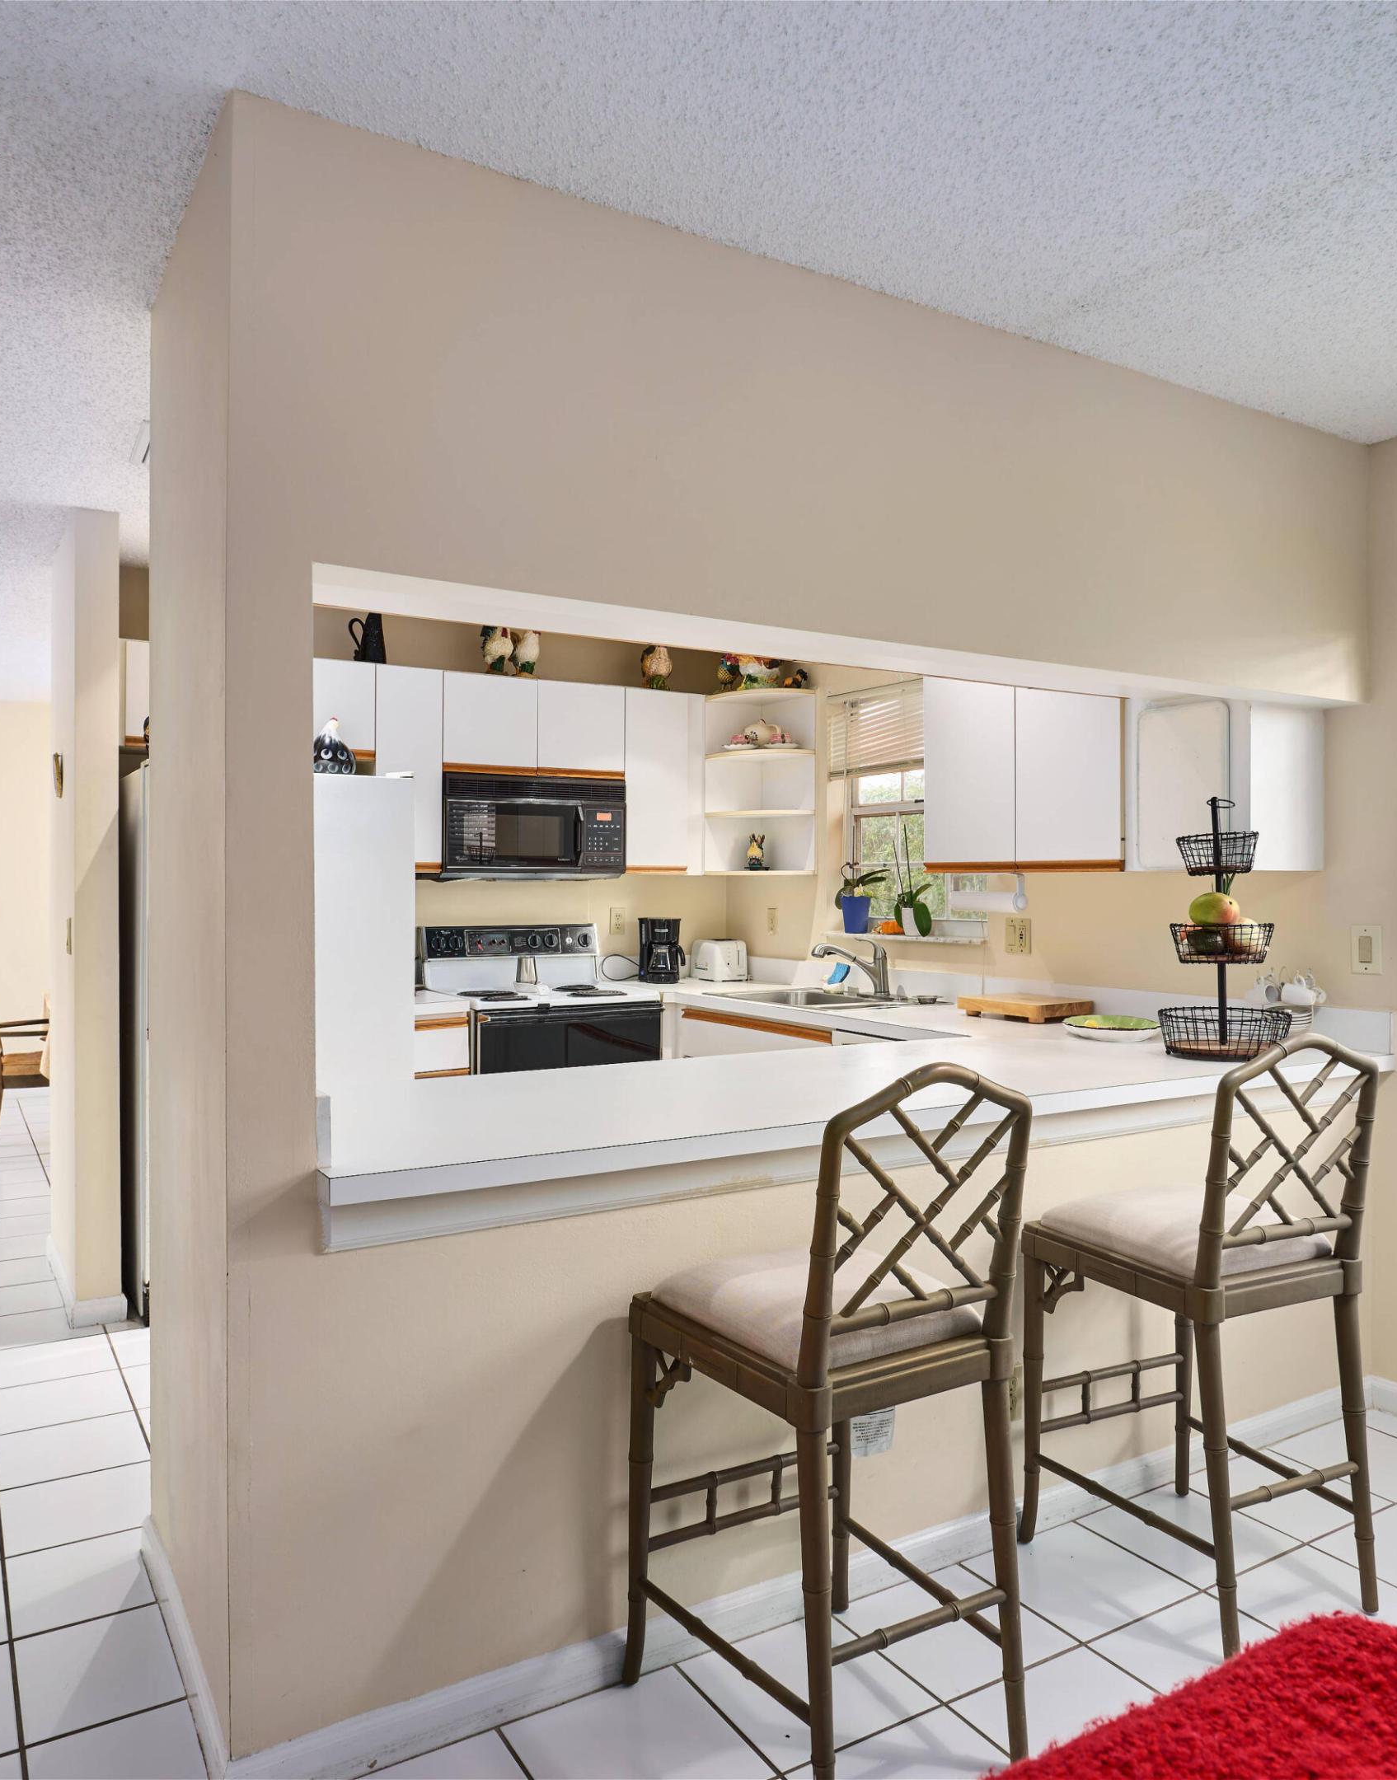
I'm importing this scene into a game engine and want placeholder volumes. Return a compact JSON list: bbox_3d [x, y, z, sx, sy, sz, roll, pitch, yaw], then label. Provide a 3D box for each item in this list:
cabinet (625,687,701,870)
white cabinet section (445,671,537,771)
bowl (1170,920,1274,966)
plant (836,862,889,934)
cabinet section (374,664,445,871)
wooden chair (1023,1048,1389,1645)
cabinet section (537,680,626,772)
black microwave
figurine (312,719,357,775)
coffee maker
[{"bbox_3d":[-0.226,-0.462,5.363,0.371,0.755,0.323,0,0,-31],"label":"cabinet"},{"bbox_3d":[-0.872,-0.638,4.863,0.384,0.368,0.320,0,0,-31],"label":"white cabinet section"},{"bbox_3d":[1.338,0.136,3.154,0.245,0.109,0.245,0,0,0],"label":"bowl"},{"bbox_3d":[0.668,0.034,5.057,0.181,0.296,0.202,0,0,-31],"label":"plant"},{"bbox_3d":[-1.151,-0.442,4.697,0.264,0.761,0.320,0,0,-31],"label":"cabinet section"},{"bbox_3d":[0.967,0.783,2.390,0.459,1.064,0.534,0,0,-29],"label":"wooden chair"},{"bbox_3d":[-0.542,-0.638,5.062,0.388,0.368,0.320,0,0,-31],"label":"cabinet section"},{"bbox_3d":[-0.729,-0.269,5.021,0.778,0.417,0.403,0,0,-31],"label":"black microwave"},{"bbox_3d":[-1.261,-0.491,4.283,0.146,0.203,0.146,0,0,-31],"label":"figurine"},{"bbox_3d":[-0.165,0.266,5.371,0.181,0.277,0.202,0,0,-21],"label":"coffee maker"}]

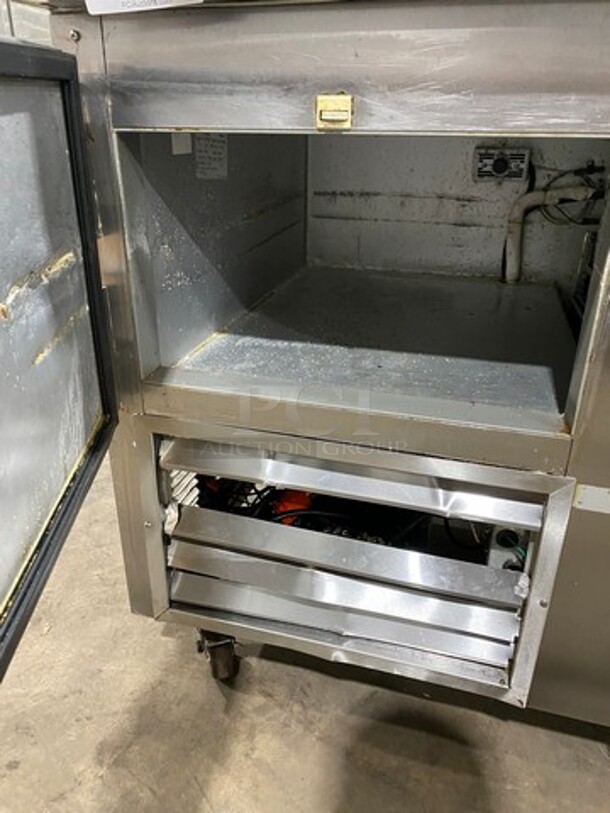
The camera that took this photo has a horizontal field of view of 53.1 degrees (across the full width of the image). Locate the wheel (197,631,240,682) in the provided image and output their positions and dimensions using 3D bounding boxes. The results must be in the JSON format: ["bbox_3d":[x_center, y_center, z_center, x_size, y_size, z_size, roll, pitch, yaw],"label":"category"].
[{"bbox_3d":[-0.139,0.376,0.971,0.056,0.112,0.095,-6,27,-13],"label":"wheel"}]

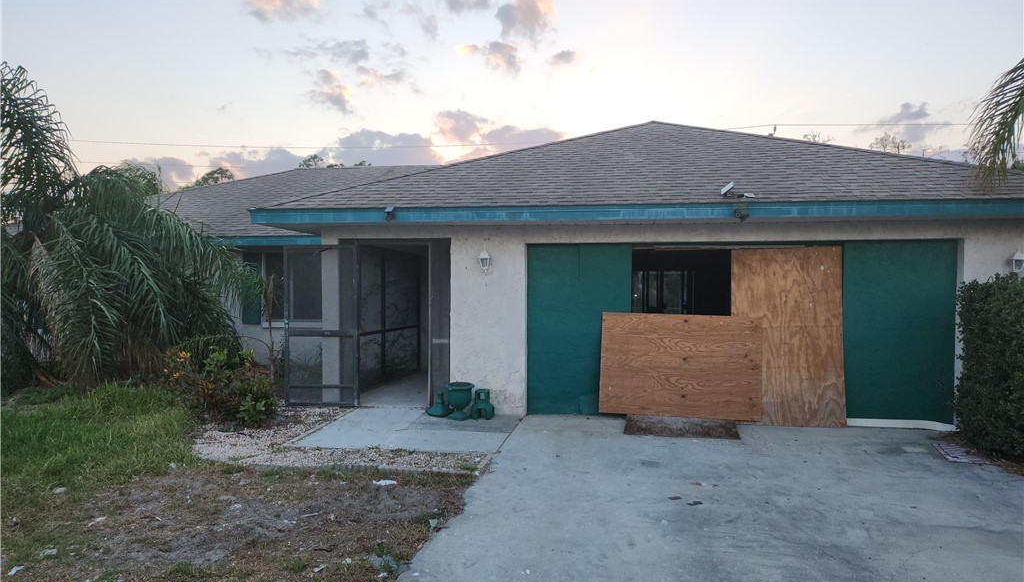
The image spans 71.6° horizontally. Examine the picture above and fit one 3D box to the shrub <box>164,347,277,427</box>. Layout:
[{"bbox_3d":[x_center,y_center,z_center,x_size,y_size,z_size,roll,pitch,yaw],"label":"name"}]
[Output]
[{"bbox_3d":[-3.550,1.120,8.650,1.300,0.900,1.100,0,0,8],"label":"shrub"}]

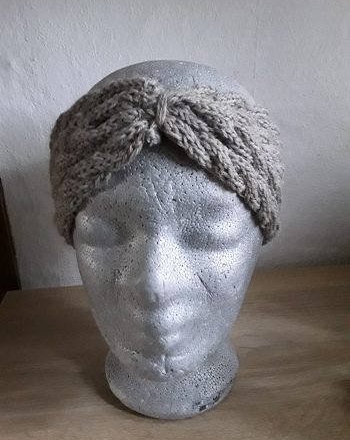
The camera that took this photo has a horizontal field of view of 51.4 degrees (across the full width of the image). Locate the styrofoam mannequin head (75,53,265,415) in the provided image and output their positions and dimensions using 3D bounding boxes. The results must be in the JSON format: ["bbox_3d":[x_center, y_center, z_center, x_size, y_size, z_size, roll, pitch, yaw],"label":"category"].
[{"bbox_3d":[-0.004,0.018,0.314,0.155,0.283,0.200,2,21,7],"label":"styrofoam mannequin head"}]

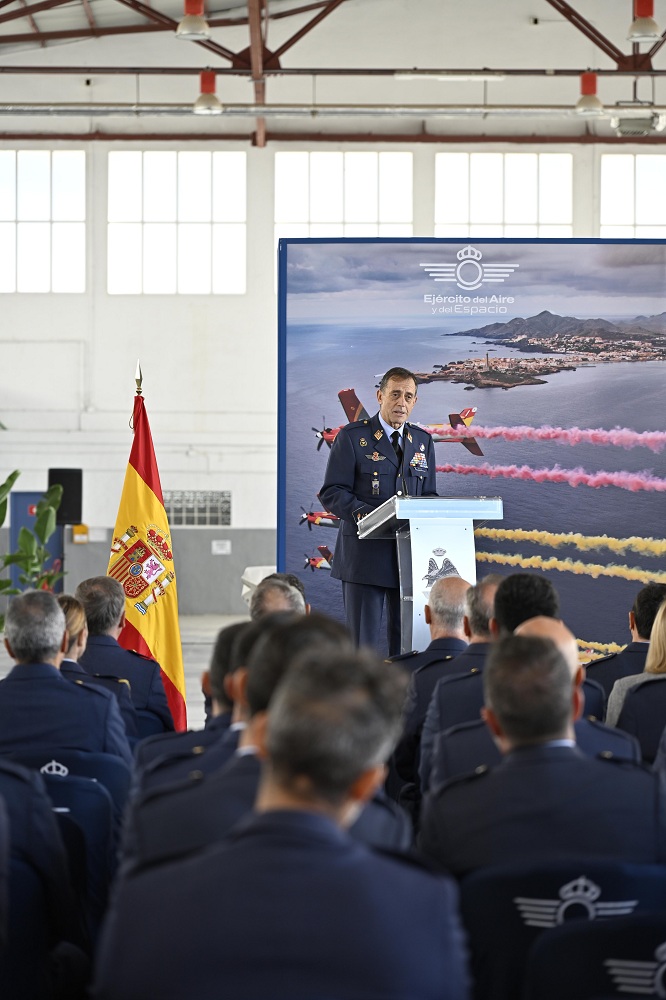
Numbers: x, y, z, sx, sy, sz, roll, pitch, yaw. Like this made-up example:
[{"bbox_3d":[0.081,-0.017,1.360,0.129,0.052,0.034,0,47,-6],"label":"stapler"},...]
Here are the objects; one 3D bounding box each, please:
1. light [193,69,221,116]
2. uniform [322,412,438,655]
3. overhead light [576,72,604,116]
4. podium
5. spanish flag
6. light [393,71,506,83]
[{"bbox_3d":[-1.756,-5.748,47.000,0.420,0.620,0.420,0,0,1],"label":"light"},{"bbox_3d":[0.200,0.385,14.650,0.560,1.520,0.410,0,0,-25],"label":"uniform"},{"bbox_3d":[3.618,-5.741,47.000,0.420,0.620,0.420,0,0,1],"label":"overhead light"},{"bbox_3d":[0.417,0.580,14.250,0.510,1.190,0.420,0,0,-25],"label":"podium"},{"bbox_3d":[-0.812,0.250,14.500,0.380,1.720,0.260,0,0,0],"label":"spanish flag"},{"bbox_3d":[1.636,-5.948,46.800,1.600,0.140,0.180,0,0,1],"label":"light"}]

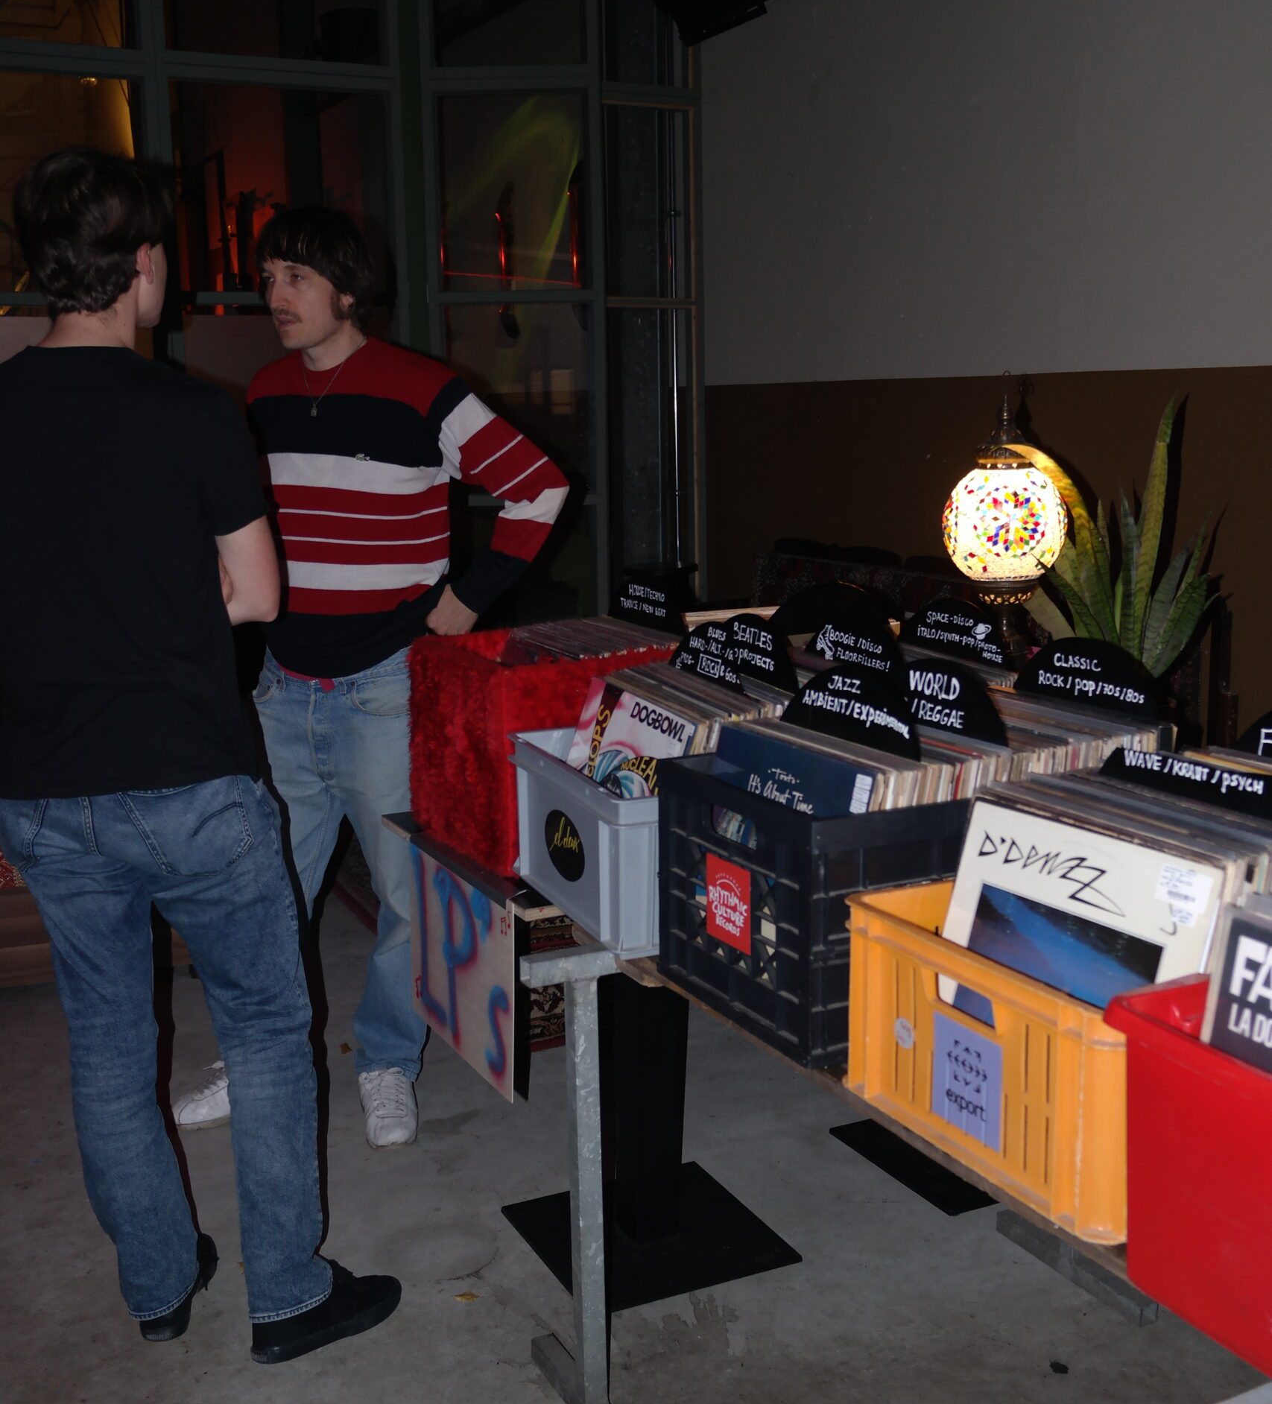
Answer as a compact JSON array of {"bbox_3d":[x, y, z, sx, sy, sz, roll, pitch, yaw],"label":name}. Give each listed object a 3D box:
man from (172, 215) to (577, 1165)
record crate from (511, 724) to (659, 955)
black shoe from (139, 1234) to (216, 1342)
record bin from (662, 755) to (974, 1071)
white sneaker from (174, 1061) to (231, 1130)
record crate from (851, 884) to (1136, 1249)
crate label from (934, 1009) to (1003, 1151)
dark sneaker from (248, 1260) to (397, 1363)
[{"bbox_3d":[-0.562,-0.032,3.217,0.730,1.870,0.440,5,11,28],"label":"man"},{"bbox_3d":[0.044,0.179,2.308,0.330,0.215,0.398,-5,14,-24],"label":"record crate"},{"bbox_3d":[-0.755,0.935,2.628,0.105,0.100,0.275,-1,10,0],"label":"black shoe"},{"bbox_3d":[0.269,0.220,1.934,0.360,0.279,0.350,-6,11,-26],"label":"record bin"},{"bbox_3d":[-0.856,0.825,3.450,0.285,0.113,0.106,-5,11,-24],"label":"white sneaker"},{"bbox_3d":[0.518,0.313,1.599,0.480,0.205,0.388,-5,11,-25],"label":"record crate"},{"bbox_3d":[0.312,0.357,1.505,0.003,0.105,0.106,-5,11,-25],"label":"crate label"},{"bbox_3d":[-0.509,0.975,2.597,0.272,0.106,0.100,-7,12,-32],"label":"dark sneaker"}]

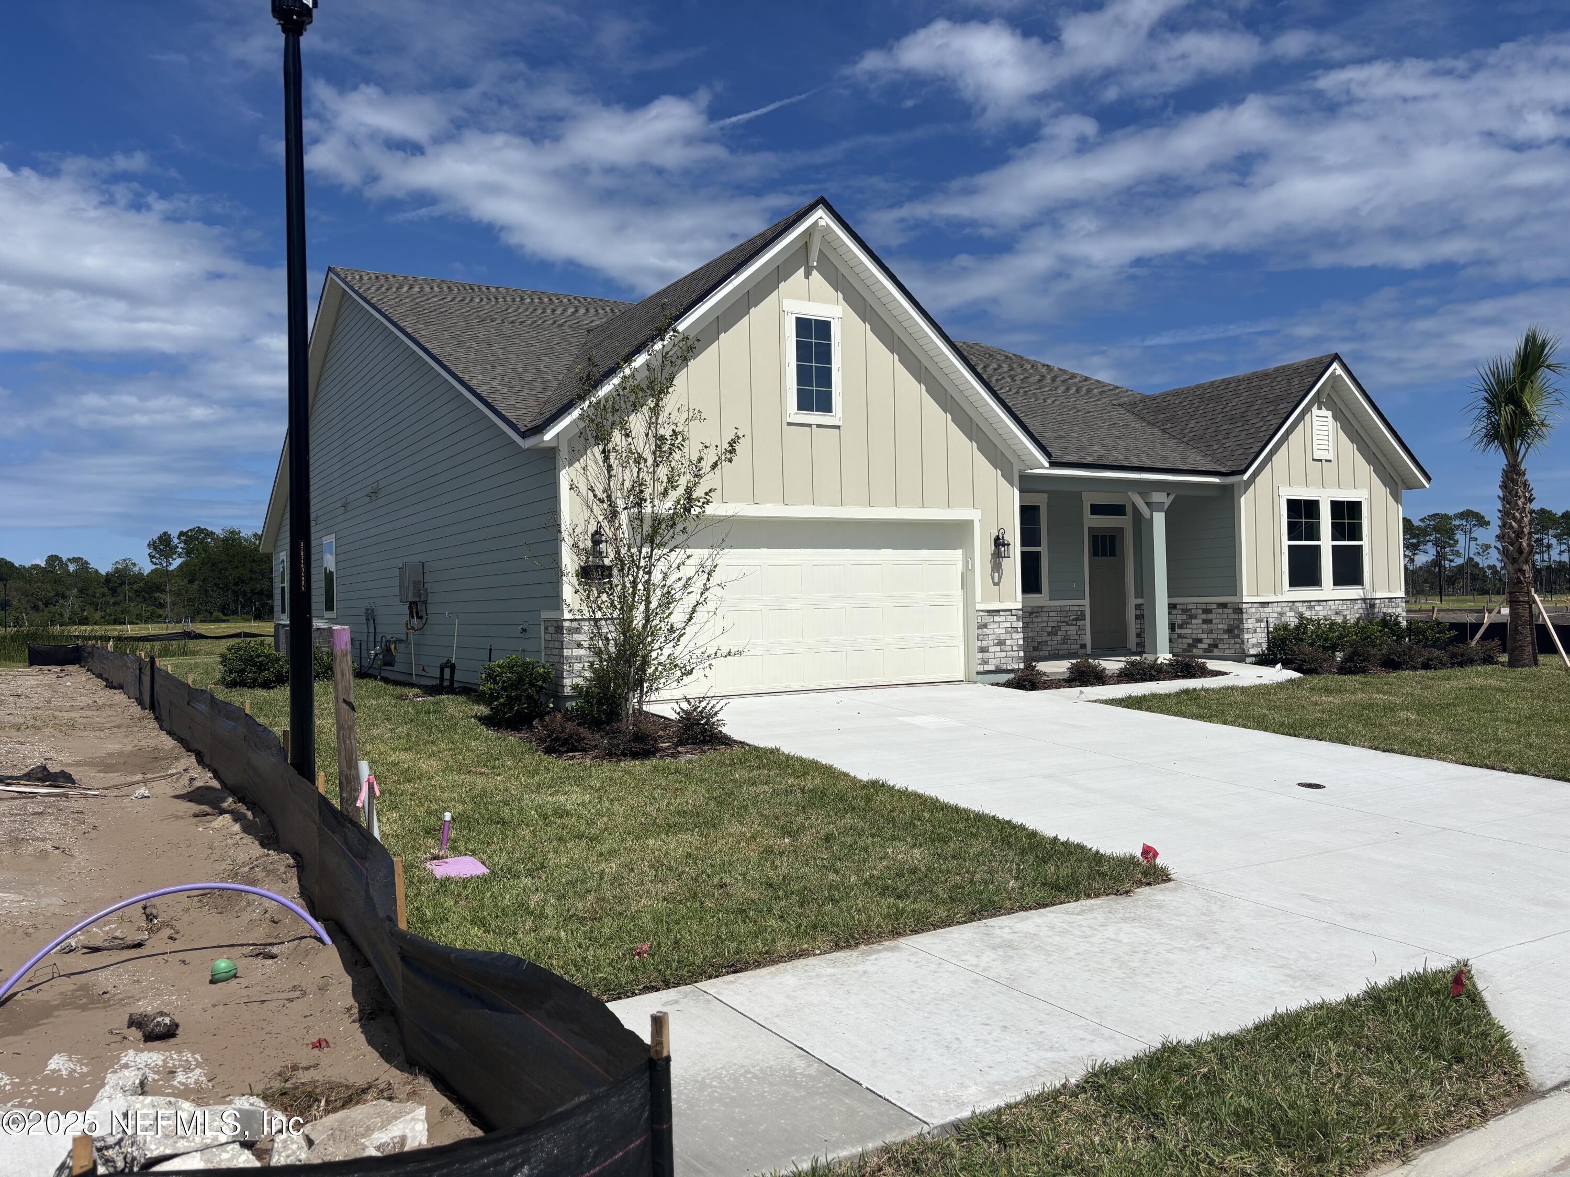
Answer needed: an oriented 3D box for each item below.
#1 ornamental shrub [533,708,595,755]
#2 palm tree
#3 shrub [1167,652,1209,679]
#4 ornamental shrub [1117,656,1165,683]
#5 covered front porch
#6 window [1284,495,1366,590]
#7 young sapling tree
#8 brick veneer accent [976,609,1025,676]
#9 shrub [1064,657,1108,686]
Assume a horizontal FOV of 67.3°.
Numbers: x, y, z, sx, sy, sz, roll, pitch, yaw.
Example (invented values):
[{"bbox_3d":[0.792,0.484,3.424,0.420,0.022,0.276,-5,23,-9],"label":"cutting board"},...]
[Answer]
[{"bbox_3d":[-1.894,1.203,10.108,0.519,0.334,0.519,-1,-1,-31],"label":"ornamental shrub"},{"bbox_3d":[11.168,-1.395,18.000,1.460,5.205,1.450,-1,-1,-31],"label":"palm tree"},{"bbox_3d":[5.604,1.075,16.400,0.580,0.358,0.560,-1,-1,-31],"label":"shrub"},{"bbox_3d":[4.828,1.095,15.950,0.680,0.348,0.620,-1,-1,-31],"label":"ornamental shrub"},{"bbox_3d":[4.537,-0.234,17.724,4.550,2.660,2.300,-1,-1,-31],"label":"covered front porch"},{"bbox_3d":[8.781,-0.742,19.163,2.090,1.504,0.100,-1,-1,-31],"label":"window"},{"bbox_3d":[-1.252,-0.623,11.200,1.701,4.007,1.600,-1,-1,0],"label":"young sapling tree"},{"bbox_3d":[2.816,0.701,15.718,0.810,0.862,0.200,-1,-1,-31],"label":"brick veneer accent"},{"bbox_3d":[3.958,1.088,15.500,0.580,0.387,0.560,-1,-1,-31],"label":"shrub"}]

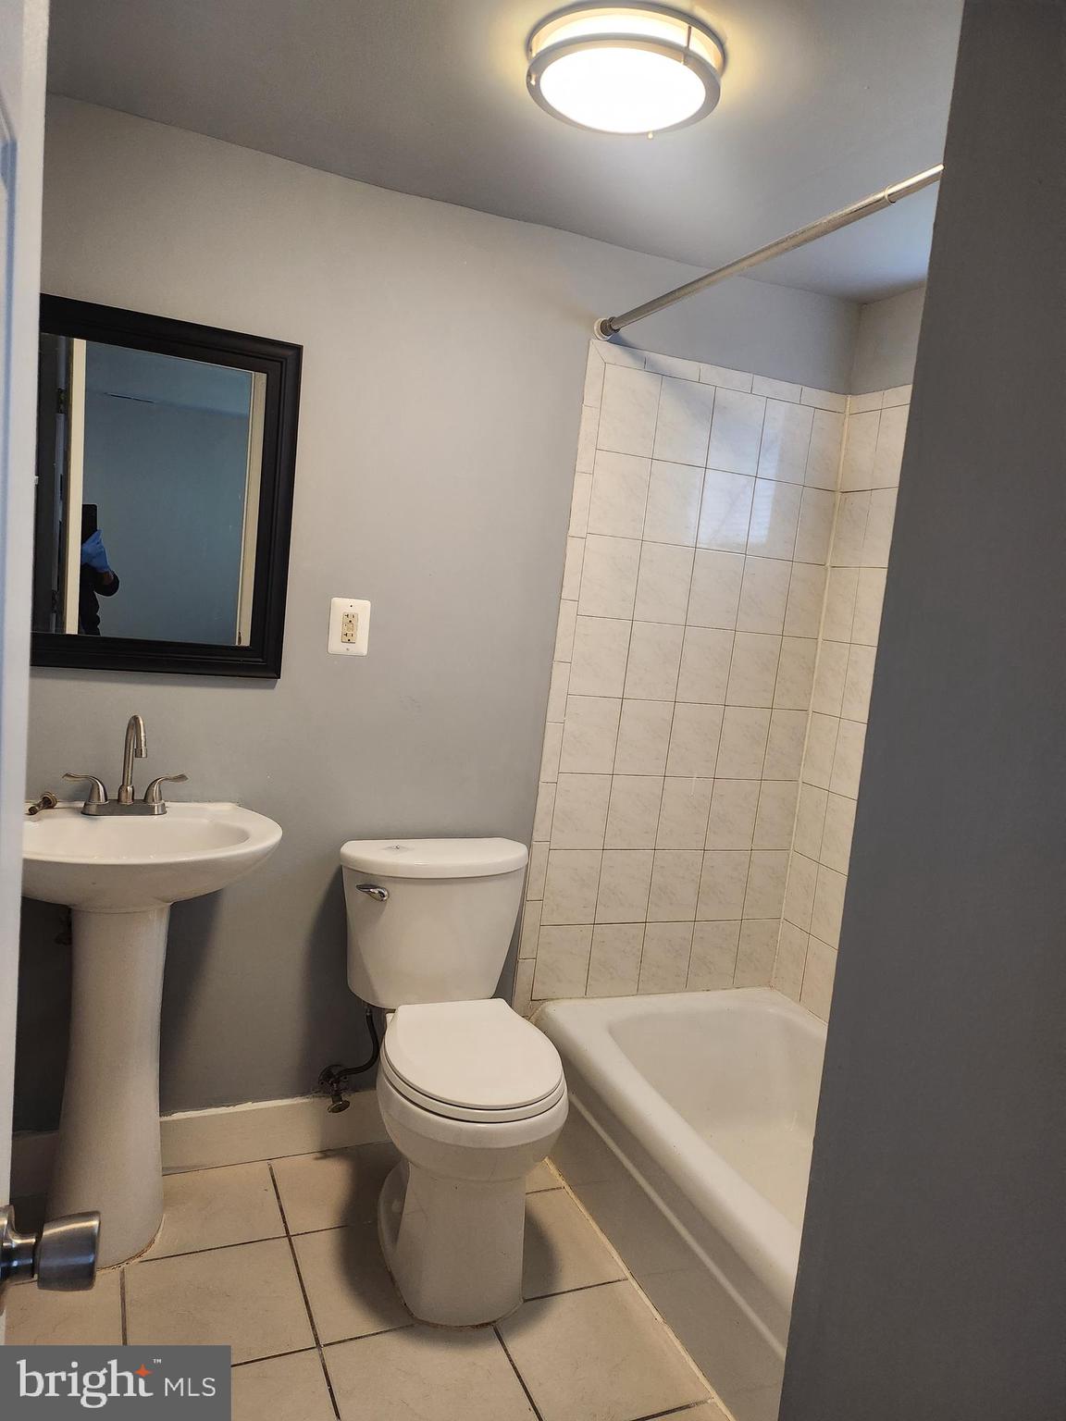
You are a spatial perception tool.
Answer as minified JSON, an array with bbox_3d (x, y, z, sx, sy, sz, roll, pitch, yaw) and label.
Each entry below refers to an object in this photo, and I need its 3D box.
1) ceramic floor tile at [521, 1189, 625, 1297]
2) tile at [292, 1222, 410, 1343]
[{"bbox_3d":[-0.010,1.153,2.121,0.317,0.010,0.314,3,8,-24],"label":"ceramic floor tile"},{"bbox_3d":[-0.301,1.138,1.989,0.323,0.010,0.314,3,8,-24],"label":"tile"}]

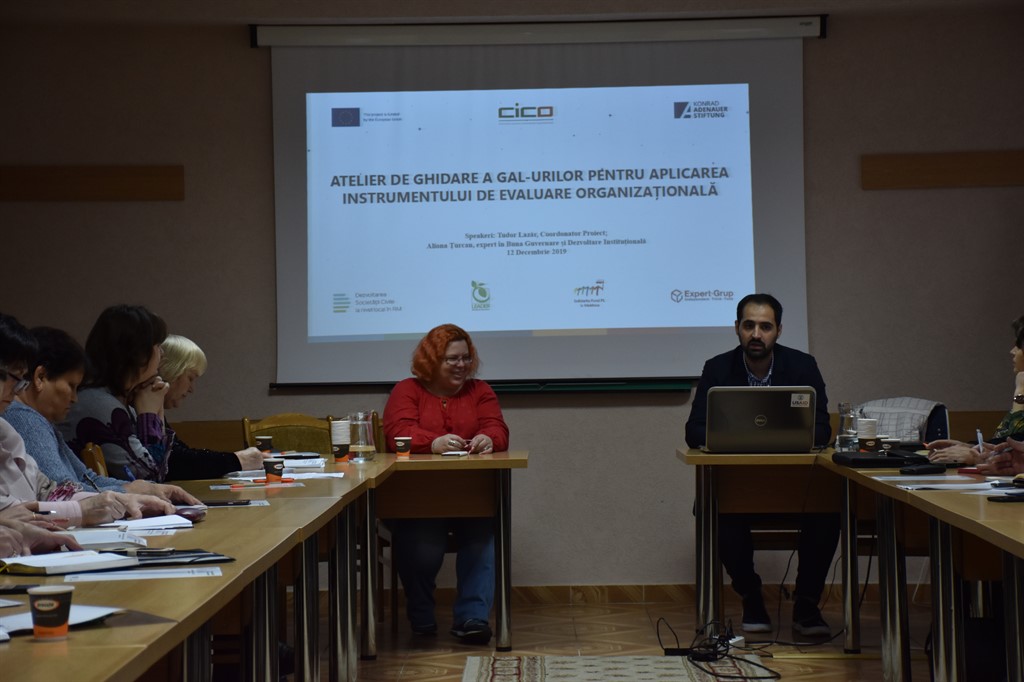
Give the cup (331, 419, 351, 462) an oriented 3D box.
[{"bbox_3d":[-0.649,0.381,9.700,0.069,0.155,0.069,-1,0,0],"label":"cup"}]

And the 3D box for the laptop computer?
[{"bbox_3d":[0.976,0.308,10.021,0.415,0.255,0.350,-1,0,0],"label":"laptop computer"}]

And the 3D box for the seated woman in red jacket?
[{"bbox_3d":[-0.278,0.553,10.400,0.510,1.255,0.860,-1,0,-5],"label":"seated woman in red jacket"}]

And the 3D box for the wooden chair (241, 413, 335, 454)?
[{"bbox_3d":[-0.905,0.740,10.300,0.440,0.900,0.500,-1,0,-2],"label":"wooden chair"}]

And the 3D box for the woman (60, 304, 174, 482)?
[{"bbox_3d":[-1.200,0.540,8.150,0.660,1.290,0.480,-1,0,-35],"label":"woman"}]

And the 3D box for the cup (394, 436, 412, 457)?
[{"bbox_3d":[-0.426,0.418,10.030,0.070,0.077,0.070,-1,0,0],"label":"cup"}]

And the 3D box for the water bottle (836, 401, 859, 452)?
[{"bbox_3d":[1.297,0.334,9.860,0.100,0.192,0.100,-1,0,-11],"label":"water bottle"}]

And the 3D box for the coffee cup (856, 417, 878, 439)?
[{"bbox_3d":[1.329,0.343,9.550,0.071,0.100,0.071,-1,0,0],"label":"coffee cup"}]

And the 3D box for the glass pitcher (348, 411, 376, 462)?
[{"bbox_3d":[-0.572,0.360,9.760,0.104,0.194,0.104,-1,0,0],"label":"glass pitcher"}]

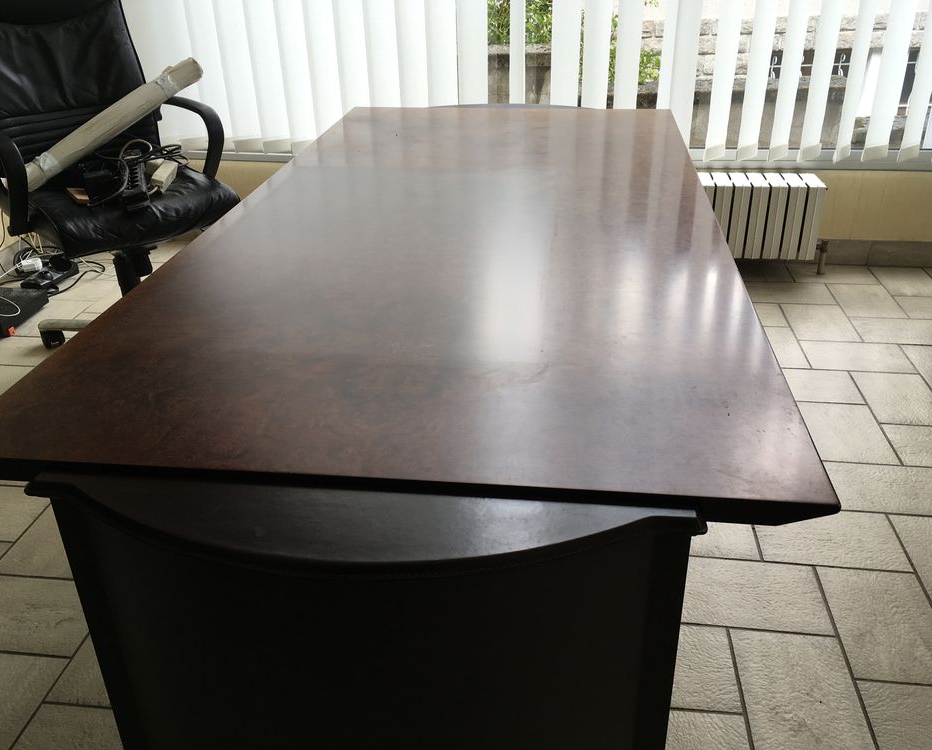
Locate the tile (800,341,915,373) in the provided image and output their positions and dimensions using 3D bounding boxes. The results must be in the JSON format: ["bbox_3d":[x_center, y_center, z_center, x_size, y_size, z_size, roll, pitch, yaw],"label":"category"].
[{"bbox_3d":[1.227,-0.054,2.634,0.300,0.010,0.200,3,28,6],"label":"tile"}]

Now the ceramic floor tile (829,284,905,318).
[{"bbox_3d":[1.439,-0.263,3.020,0.200,0.010,0.300,3,28,6],"label":"ceramic floor tile"}]

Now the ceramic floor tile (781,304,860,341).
[{"bbox_3d":[1.207,-0.177,2.863,0.200,0.010,0.300,3,28,6],"label":"ceramic floor tile"}]

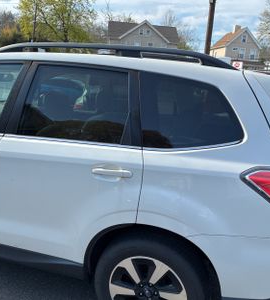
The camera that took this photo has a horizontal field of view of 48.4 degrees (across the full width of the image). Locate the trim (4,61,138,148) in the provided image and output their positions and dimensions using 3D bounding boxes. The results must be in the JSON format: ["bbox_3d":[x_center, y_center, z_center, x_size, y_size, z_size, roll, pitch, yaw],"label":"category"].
[{"bbox_3d":[-0.329,-0.259,1.701,0.860,0.465,0.070,8,-5,17],"label":"trim"}]

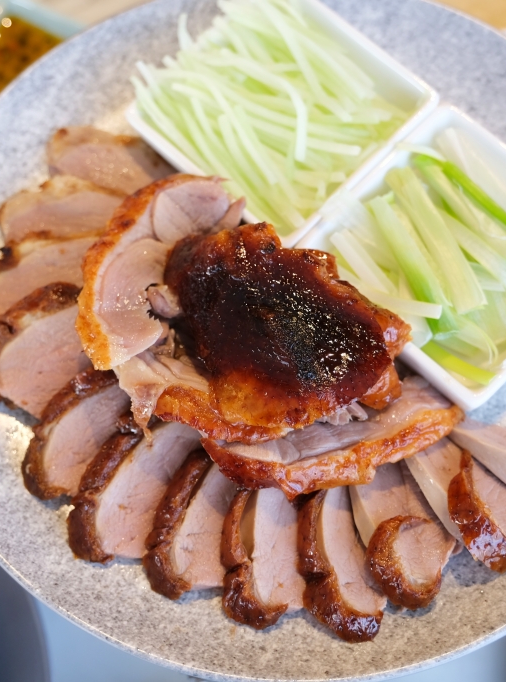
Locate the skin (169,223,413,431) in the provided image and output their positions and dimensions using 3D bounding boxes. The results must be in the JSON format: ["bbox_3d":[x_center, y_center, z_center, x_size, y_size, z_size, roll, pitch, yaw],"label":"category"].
[{"bbox_3d":[0.013,-0.004,0.384,0.089,0.030,0.068,23,69,11],"label":"skin"}]

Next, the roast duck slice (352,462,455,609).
[{"bbox_3d":[0.053,0.069,0.368,0.032,0.021,0.056,-21,68,-8],"label":"roast duck slice"}]

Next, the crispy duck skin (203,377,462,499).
[{"bbox_3d":[0.029,0.034,0.376,0.093,0.025,0.040,-14,67,-5],"label":"crispy duck skin"}]

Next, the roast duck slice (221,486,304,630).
[{"bbox_3d":[0.003,0.076,0.366,0.029,0.021,0.057,-1,66,1],"label":"roast duck slice"}]

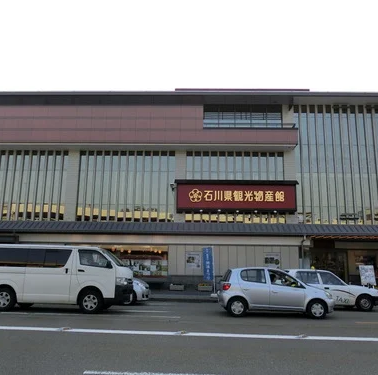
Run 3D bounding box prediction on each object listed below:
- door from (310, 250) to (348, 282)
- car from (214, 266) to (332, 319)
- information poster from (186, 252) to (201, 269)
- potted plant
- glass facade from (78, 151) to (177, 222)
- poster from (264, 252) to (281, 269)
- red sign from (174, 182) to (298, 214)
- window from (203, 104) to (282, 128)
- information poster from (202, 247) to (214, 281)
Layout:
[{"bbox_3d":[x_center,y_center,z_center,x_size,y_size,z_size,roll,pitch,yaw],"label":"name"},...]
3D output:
[{"bbox_3d":[8.052,4.729,20.846,2.173,2.188,0.120,1,-11,2],"label":"door"},{"bbox_3d":[2.765,3.396,11.903,3.610,1.500,1.660,1,-11,2],"label":"car"},{"bbox_3d":[0.249,3.663,18.064,0.801,0.839,0.040,1,-11,2],"label":"information poster"},{"bbox_3d":[0.817,5.070,18.471,0.740,0.370,0.280,1,-11,2],"label":"potted plant"},{"bbox_3d":[-3.301,-0.052,19.209,5.099,3.801,0.300,1,-11,2],"label":"glass facade"},{"bbox_3d":[4.156,3.645,17.953,0.811,0.844,0.040,1,-11,2],"label":"poster"},{"bbox_3d":[2.421,0.512,18.500,6.155,1.631,0.450,1,-11,2],"label":"red sign"},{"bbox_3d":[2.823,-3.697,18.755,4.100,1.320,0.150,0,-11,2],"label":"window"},{"bbox_3d":[0.802,3.179,15.054,0.437,1.354,0.060,1,-11,2],"label":"information poster"}]

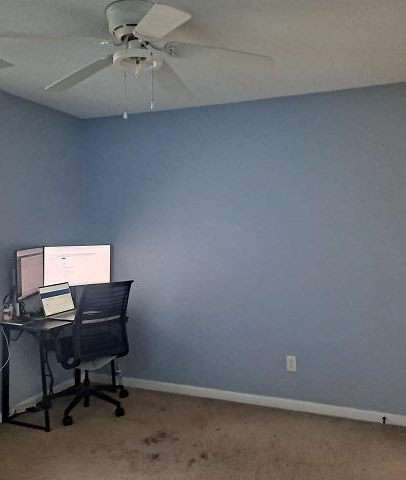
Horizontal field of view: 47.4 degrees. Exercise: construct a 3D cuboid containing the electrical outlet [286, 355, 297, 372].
[{"bbox_3d":[0.688,0.964,3.605,0.072,0.116,0.010,0,1,23],"label":"electrical outlet"}]

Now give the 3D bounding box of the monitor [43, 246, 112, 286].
[{"bbox_3d":[-1.064,0.221,3.939,0.612,0.358,0.042,-1,2,-40],"label":"monitor"}]

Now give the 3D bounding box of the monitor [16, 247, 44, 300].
[{"bbox_3d":[-1.301,0.240,3.446,0.042,0.358,0.612,0,1,-3],"label":"monitor"}]

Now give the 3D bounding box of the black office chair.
[{"bbox_3d":[-0.892,0.822,3.626,0.650,1.015,0.660,-1,2,-42],"label":"black office chair"}]

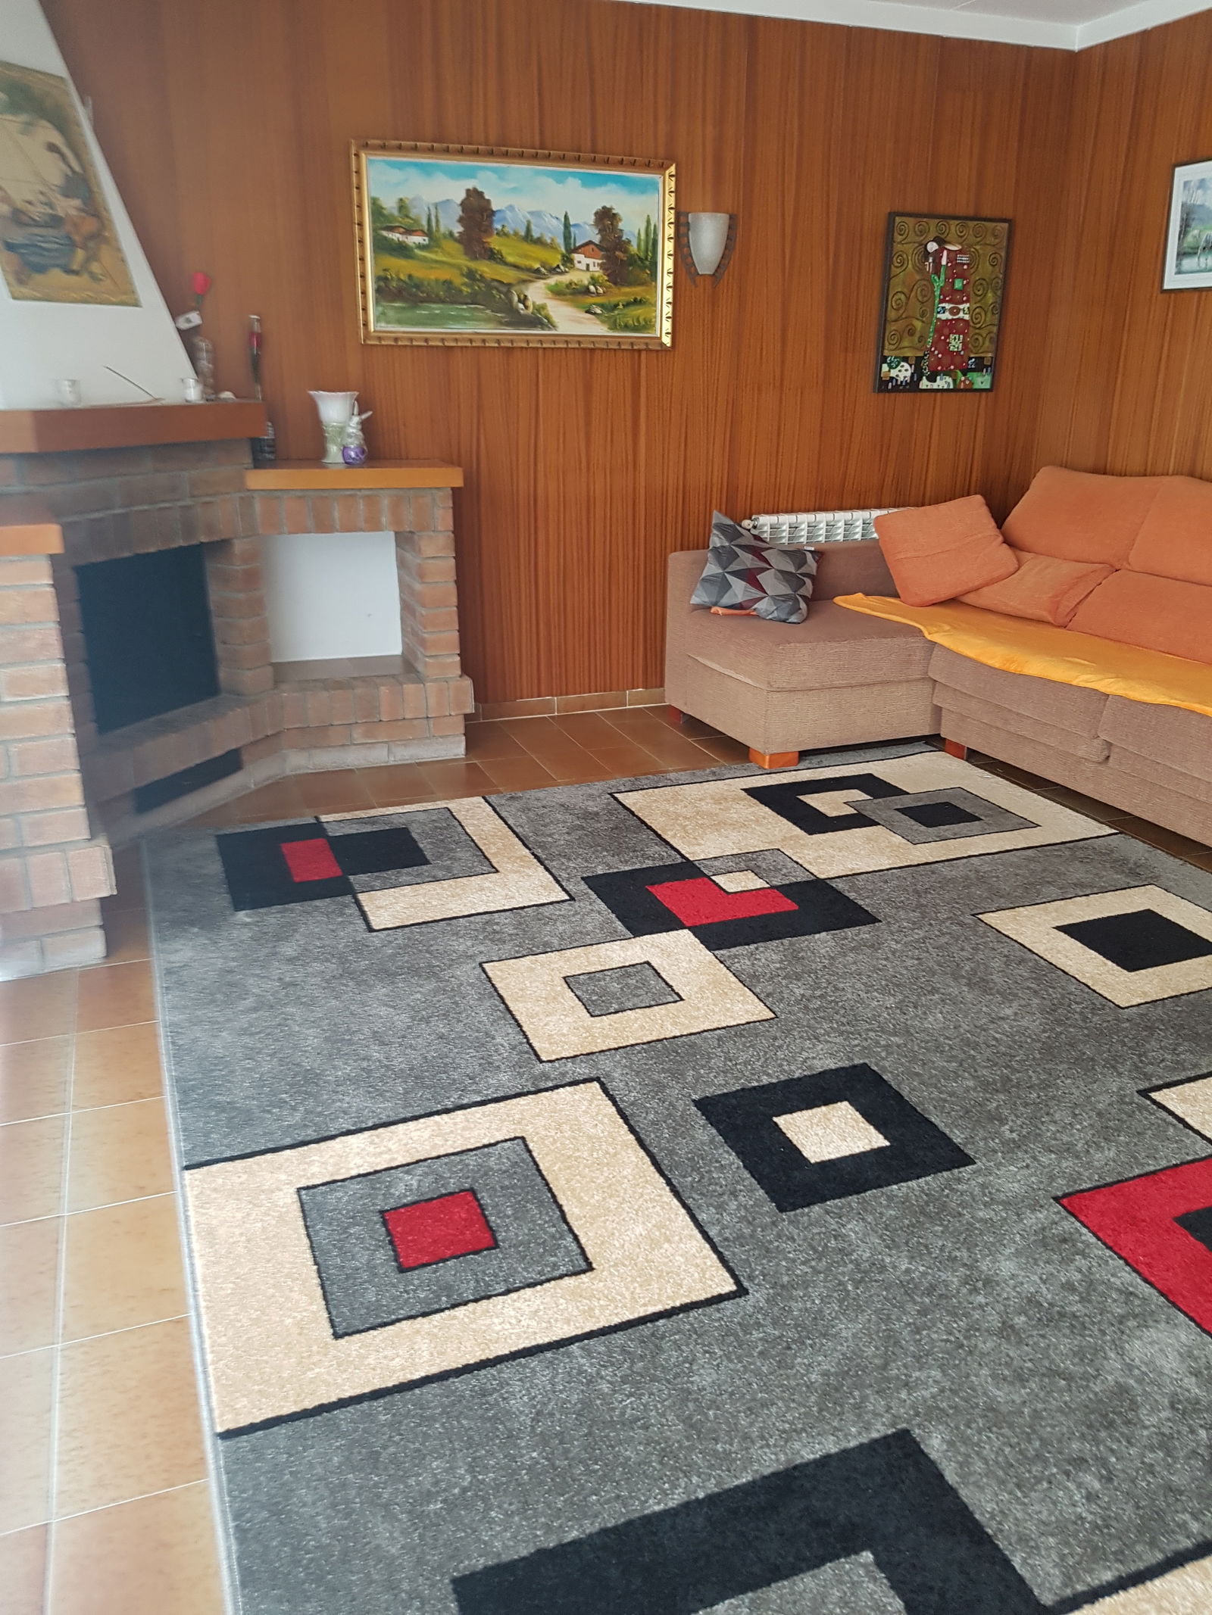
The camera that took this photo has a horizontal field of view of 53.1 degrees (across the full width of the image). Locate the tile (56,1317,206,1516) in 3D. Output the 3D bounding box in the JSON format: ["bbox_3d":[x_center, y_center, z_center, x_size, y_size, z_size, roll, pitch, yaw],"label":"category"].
[{"bbox_3d":[-0.621,0.803,1.623,0.200,0.010,0.294,-7,22,-20],"label":"tile"}]

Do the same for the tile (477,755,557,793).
[{"bbox_3d":[-0.303,-0.116,4.118,0.200,0.010,0.294,-7,22,-20],"label":"tile"}]

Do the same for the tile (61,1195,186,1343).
[{"bbox_3d":[-0.726,0.704,1.883,0.200,0.010,0.294,-7,22,-20],"label":"tile"}]

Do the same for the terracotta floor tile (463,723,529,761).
[{"bbox_3d":[-0.408,-0.214,4.378,0.200,0.010,0.294,-7,22,-20],"label":"terracotta floor tile"}]

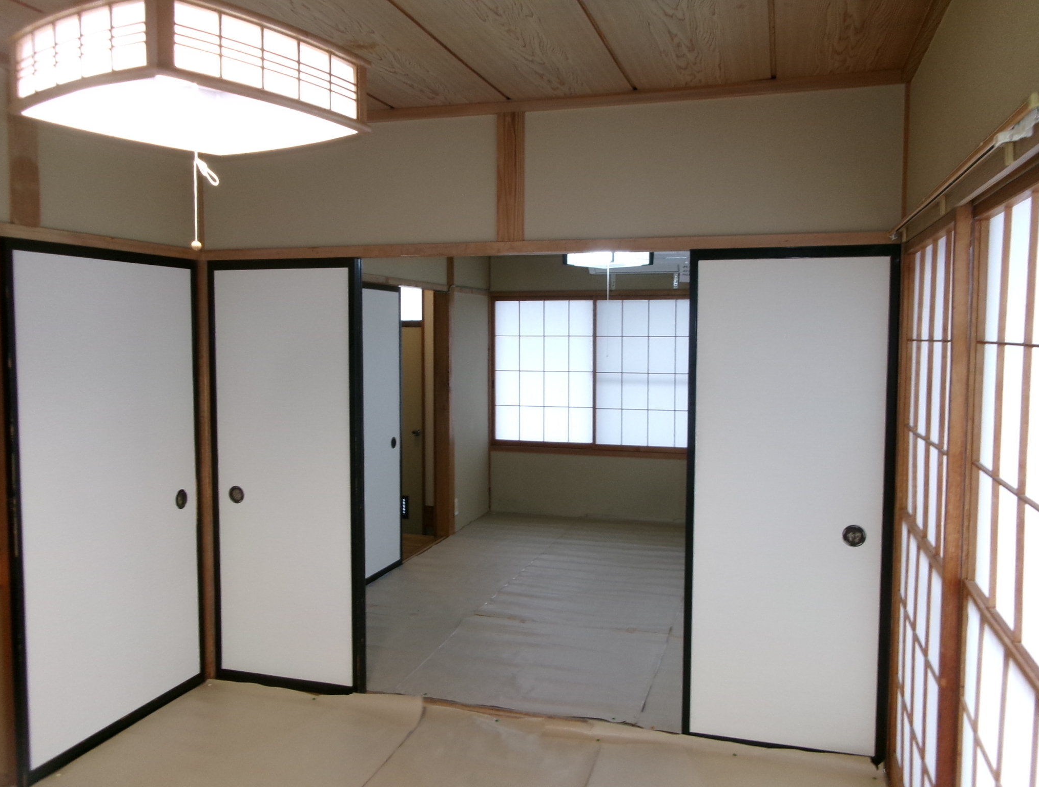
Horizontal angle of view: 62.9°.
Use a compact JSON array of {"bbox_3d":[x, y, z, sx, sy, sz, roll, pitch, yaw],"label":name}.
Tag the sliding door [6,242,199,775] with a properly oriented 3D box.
[{"bbox_3d":[-1.469,0.362,3.089,0.031,1.756,0.902,1,4,17],"label":"sliding door"}]

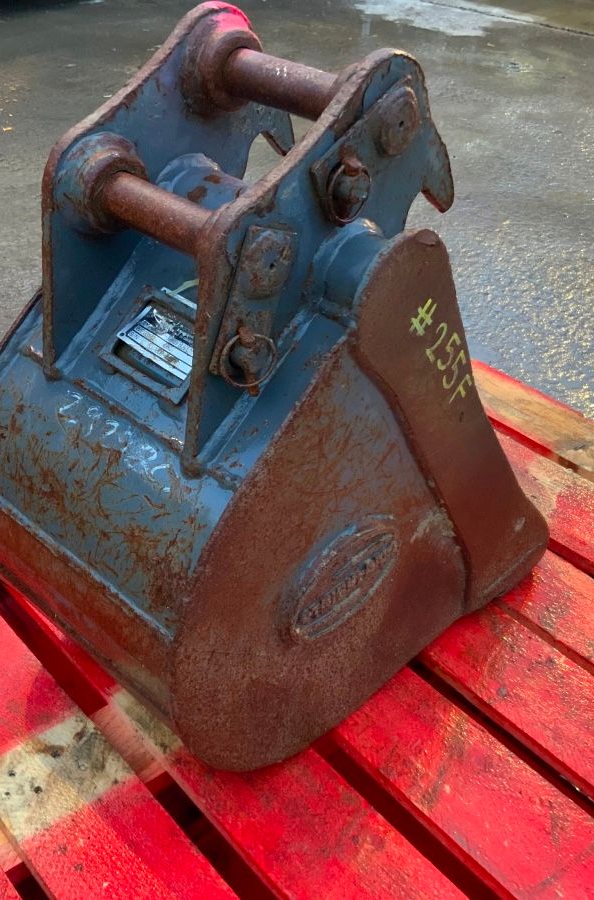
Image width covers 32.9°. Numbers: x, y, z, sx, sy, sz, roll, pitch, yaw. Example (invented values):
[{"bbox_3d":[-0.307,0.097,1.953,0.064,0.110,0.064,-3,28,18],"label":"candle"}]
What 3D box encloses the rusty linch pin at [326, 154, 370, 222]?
[{"bbox_3d":[0.035,-0.173,0.669,0.023,0.047,0.041,29,42,34],"label":"rusty linch pin"}]

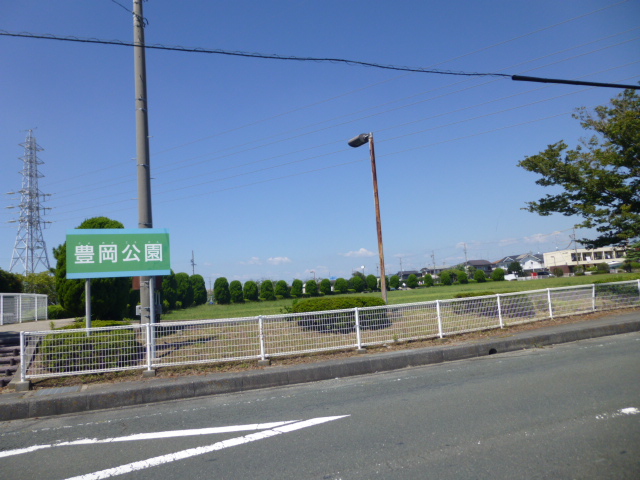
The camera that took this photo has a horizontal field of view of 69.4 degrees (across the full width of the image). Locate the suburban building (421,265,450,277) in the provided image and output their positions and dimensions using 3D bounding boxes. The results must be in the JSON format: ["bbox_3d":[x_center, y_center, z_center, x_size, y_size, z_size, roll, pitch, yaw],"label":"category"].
[{"bbox_3d":[38.358,11.458,153.500,10.000,6.300,7.500,-4,-5,0],"label":"suburban building"}]

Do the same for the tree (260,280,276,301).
[{"bbox_3d":[-5.705,5.589,51.000,1.655,2.252,1.655,-2,-6,-22],"label":"tree"}]

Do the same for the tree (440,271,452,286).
[{"bbox_3d":[22.169,6.747,81.000,2.103,2.467,2.103,-2,-6,-22],"label":"tree"}]

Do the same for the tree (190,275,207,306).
[{"bbox_3d":[-8.132,3.387,31.000,1.107,2.136,1.107,-2,-6,-15],"label":"tree"}]

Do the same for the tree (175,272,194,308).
[{"bbox_3d":[-9.235,3.469,31.500,1.295,2.453,1.295,-2,-6,-22],"label":"tree"}]

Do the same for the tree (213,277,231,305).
[{"bbox_3d":[-7.103,3.678,33.500,1.232,1.984,1.232,-2,-6,-12],"label":"tree"}]

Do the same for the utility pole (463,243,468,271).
[{"bbox_3d":[43.592,6.569,138.000,0.500,11.346,0.500,-2,-6,-22],"label":"utility pole"}]

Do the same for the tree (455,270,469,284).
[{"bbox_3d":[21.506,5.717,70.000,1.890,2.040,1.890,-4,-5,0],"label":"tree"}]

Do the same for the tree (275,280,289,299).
[{"bbox_3d":[-3.290,4.243,39.500,1.196,1.557,1.196,-3,-6,-5],"label":"tree"}]

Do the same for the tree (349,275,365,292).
[{"bbox_3d":[3.608,4.379,46.000,1.543,1.684,1.543,-4,-6,4],"label":"tree"}]

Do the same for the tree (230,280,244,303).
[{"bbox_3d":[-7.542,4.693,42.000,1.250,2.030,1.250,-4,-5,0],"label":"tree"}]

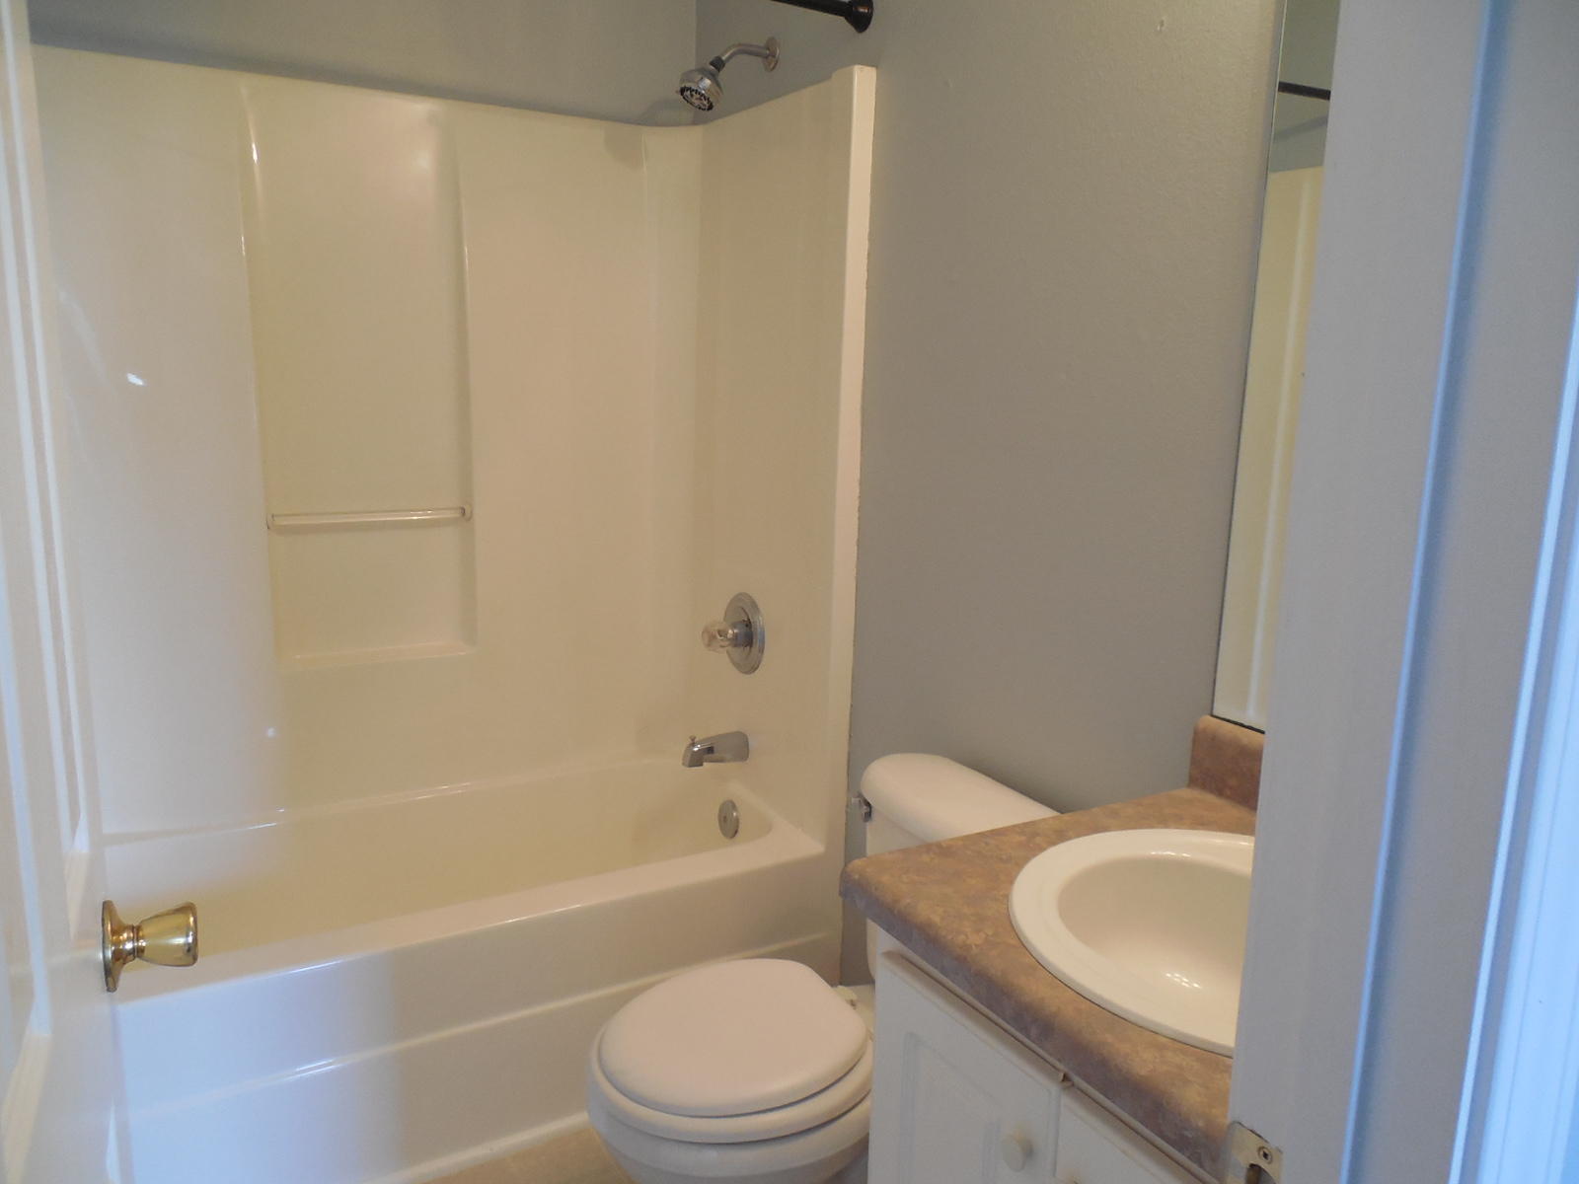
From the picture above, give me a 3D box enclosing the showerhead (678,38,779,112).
[{"bbox_3d":[-0.123,-1.025,2.249,0.198,0.156,0.078,-5,12,-29],"label":"showerhead"}]

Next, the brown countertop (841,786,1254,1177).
[{"bbox_3d":[0.444,0.345,1.084,0.548,0.040,0.610,-5,12,-29],"label":"brown countertop"}]

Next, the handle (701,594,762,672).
[{"bbox_3d":[-0.136,0.093,2.430,0.102,0.178,0.178,-5,12,-29],"label":"handle"}]

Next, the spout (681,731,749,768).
[{"bbox_3d":[-0.159,0.337,2.462,0.145,0.072,0.060,-5,12,-29],"label":"spout"}]

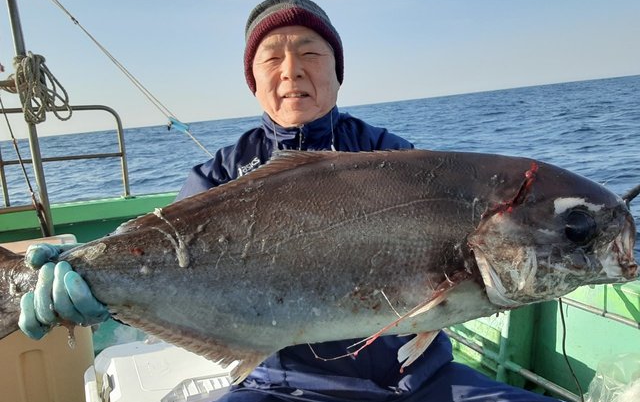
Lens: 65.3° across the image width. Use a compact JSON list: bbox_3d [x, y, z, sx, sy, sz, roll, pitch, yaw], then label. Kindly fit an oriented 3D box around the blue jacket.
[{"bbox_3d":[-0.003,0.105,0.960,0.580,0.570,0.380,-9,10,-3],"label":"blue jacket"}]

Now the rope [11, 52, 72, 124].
[{"bbox_3d":[-1.283,-0.523,2.300,0.250,0.330,0.170,-9,11,-14],"label":"rope"}]

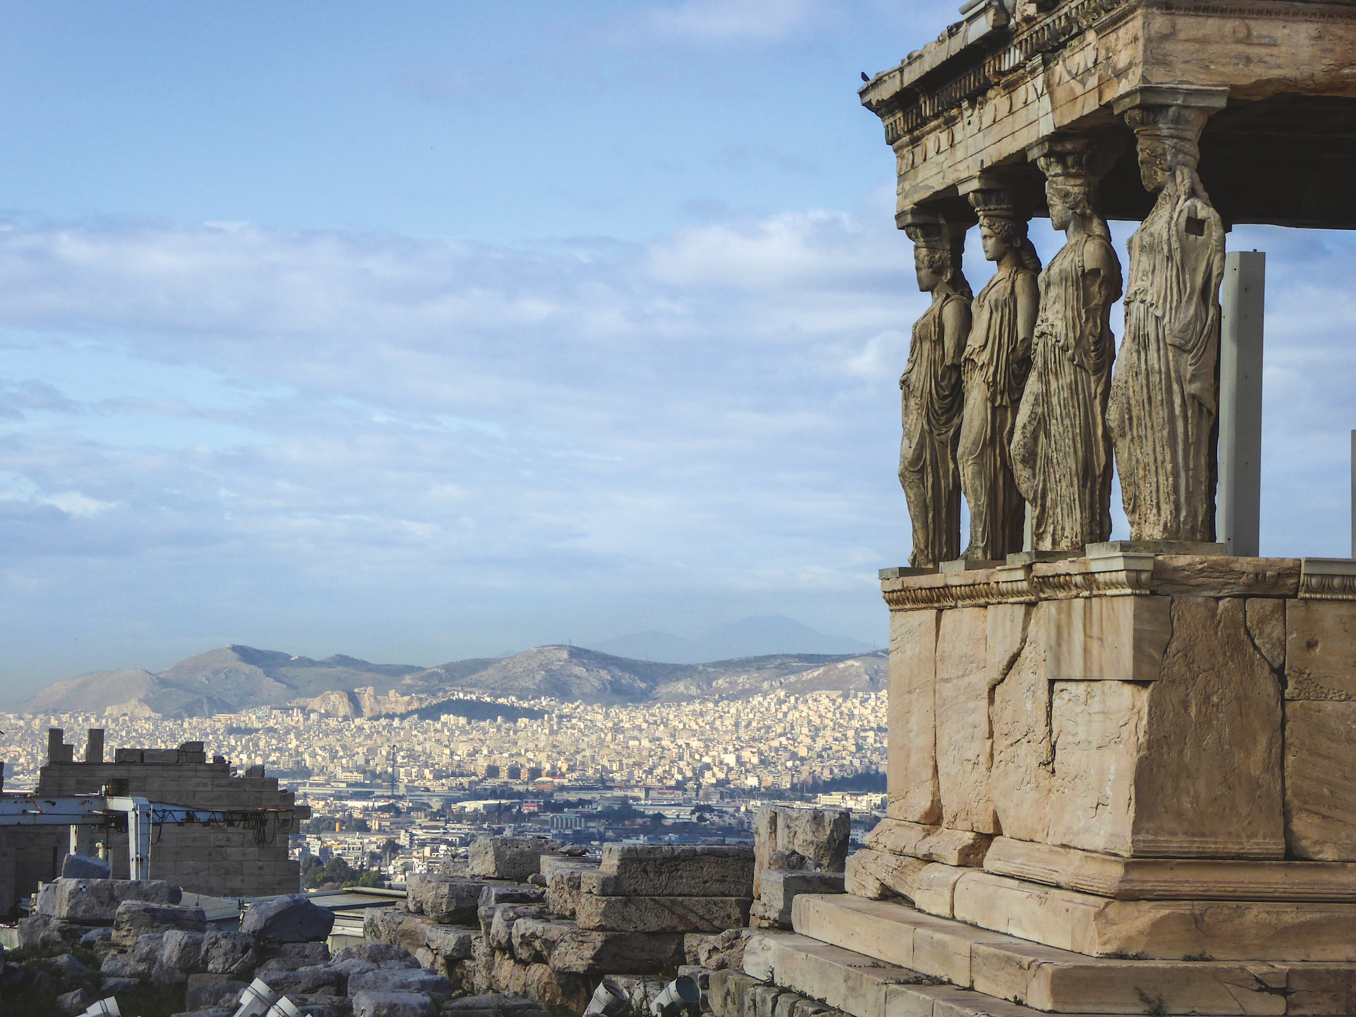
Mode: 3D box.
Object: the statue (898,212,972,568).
[{"bbox_3d":[1.621,-0.732,26.401,0.440,2.193,0.620,2,-3,-9],"label":"statue"}]

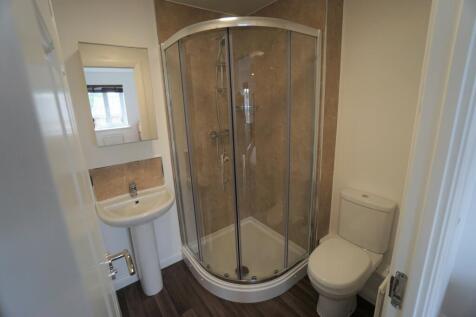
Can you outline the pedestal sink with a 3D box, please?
[{"bbox_3d":[-0.723,0.722,1.566,0.538,0.838,0.458,-11,16,-34],"label":"pedestal sink"}]

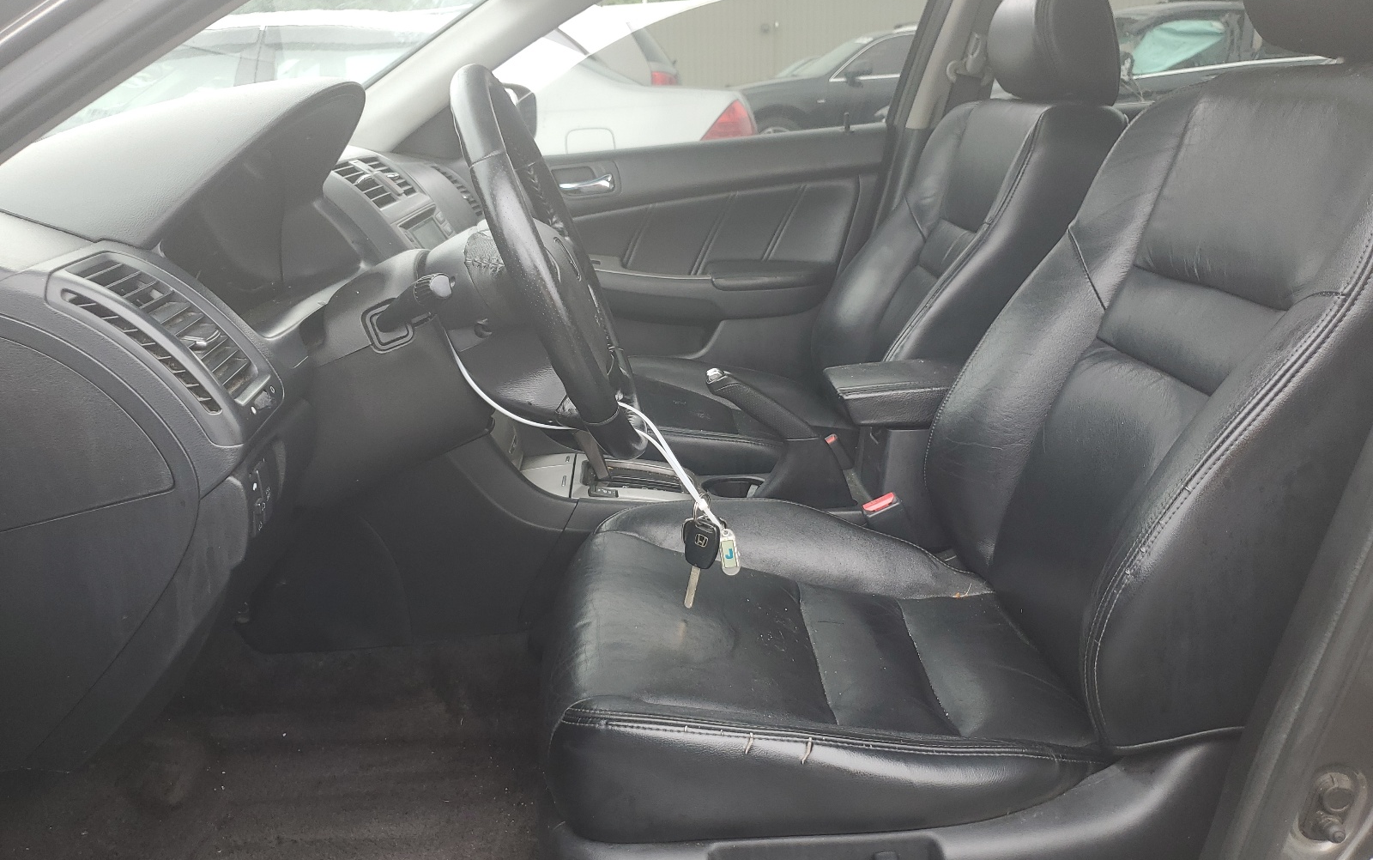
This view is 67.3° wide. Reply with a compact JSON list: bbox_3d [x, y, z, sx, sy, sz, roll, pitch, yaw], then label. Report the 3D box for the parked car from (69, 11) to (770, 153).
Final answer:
[{"bbox_3d":[-2.029,-1.525,5.791,4.780,1.450,1.810,-3,19,-2],"label":"parked car"}]

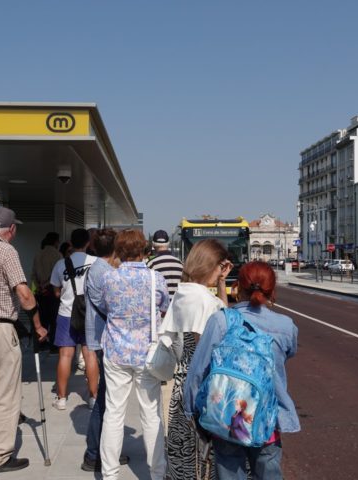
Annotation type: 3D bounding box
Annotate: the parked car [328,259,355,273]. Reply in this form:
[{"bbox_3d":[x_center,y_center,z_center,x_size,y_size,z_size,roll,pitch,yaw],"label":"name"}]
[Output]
[{"bbox_3d":[19.587,3.122,67.500,1.800,1.480,4.300,0,-1,-2],"label":"parked car"}]

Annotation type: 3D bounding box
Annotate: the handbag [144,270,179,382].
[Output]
[{"bbox_3d":[-0.111,0.542,3.550,0.120,0.690,0.250,0,-1,32],"label":"handbag"}]

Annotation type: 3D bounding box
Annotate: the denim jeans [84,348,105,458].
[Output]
[{"bbox_3d":[-0.510,1.053,3.970,0.350,0.980,0.280,0,-1,16],"label":"denim jeans"}]

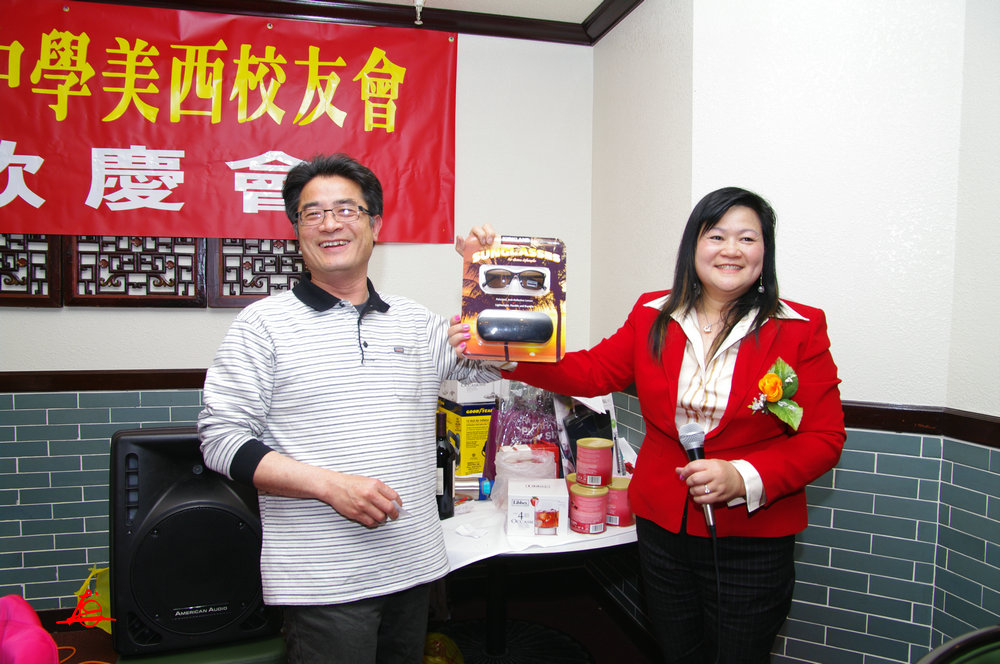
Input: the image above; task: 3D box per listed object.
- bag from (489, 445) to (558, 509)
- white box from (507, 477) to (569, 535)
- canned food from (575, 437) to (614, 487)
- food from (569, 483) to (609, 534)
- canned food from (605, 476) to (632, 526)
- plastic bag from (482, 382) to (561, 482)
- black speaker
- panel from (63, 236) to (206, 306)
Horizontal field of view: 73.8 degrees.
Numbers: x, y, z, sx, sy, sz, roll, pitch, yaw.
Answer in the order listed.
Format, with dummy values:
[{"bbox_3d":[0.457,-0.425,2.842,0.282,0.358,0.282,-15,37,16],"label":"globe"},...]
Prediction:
[{"bbox_3d":[0.077,0.445,2.078,0.205,0.175,0.150,0,4,0],"label":"bag"},{"bbox_3d":[0.105,0.490,1.876,0.162,0.112,0.157,0,4,0],"label":"white box"},{"bbox_3d":[0.269,0.369,1.886,0.103,0.118,0.103,0,4,0],"label":"canned food"},{"bbox_3d":[0.247,0.489,1.862,0.103,0.118,0.103,0,4,0],"label":"food"},{"bbox_3d":[0.345,0.486,1.916,0.103,0.118,0.103,0,4,0],"label":"canned food"},{"bbox_3d":[0.071,0.349,2.227,0.255,0.345,0.160,0,4,0],"label":"plastic bag"},{"bbox_3d":[-0.923,0.586,2.082,0.432,0.625,0.360,-1,4,-17],"label":"black speaker"},{"bbox_3d":[-1.458,-0.399,2.666,0.524,0.600,0.035,-1,4,-12],"label":"panel"}]

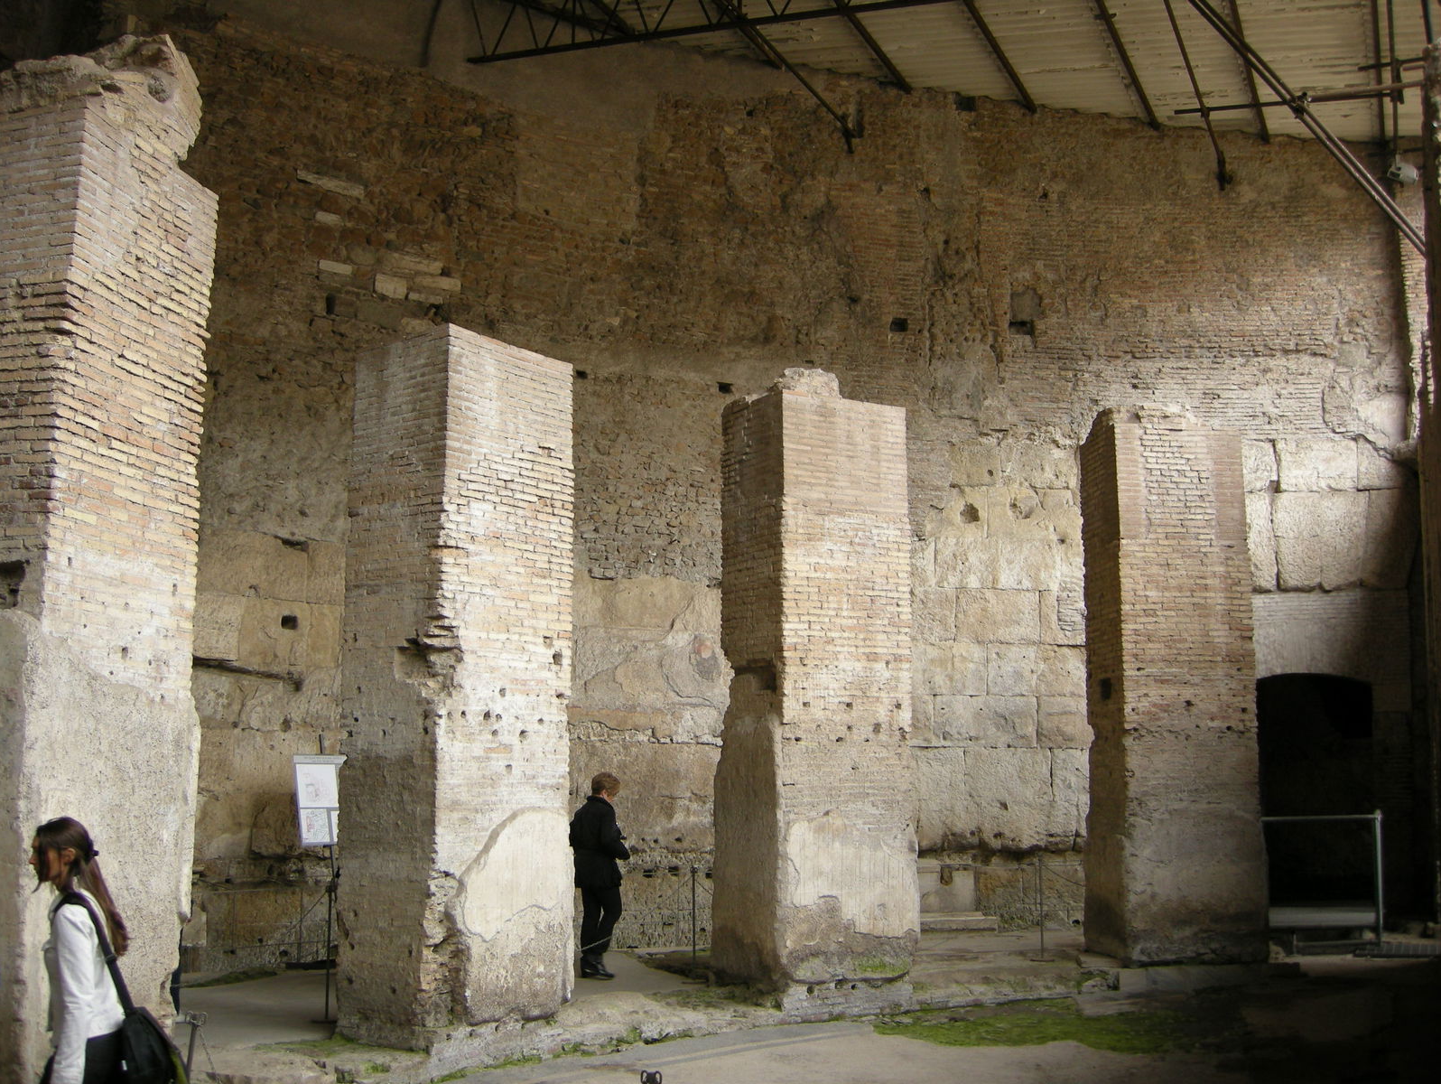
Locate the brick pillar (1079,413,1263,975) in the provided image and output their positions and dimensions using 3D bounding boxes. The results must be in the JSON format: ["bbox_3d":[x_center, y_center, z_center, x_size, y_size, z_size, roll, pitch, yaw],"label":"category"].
[{"bbox_3d":[4.271,1.330,14.416,1.274,5.140,1.140,1,-9,-5],"label":"brick pillar"}]

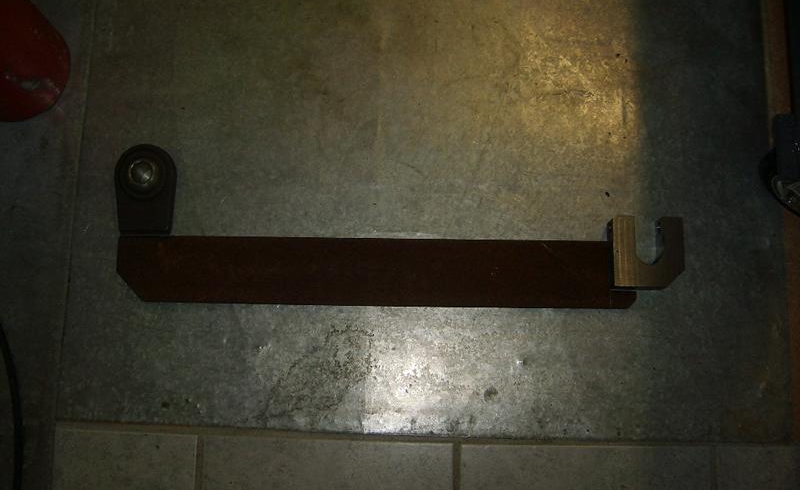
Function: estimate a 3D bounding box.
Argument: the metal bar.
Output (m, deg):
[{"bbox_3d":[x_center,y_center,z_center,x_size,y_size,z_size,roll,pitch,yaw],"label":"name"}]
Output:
[{"bbox_3d":[-0.030,0.035,1.016,0.645,0.020,0.084,1,80,0],"label":"metal bar"}]

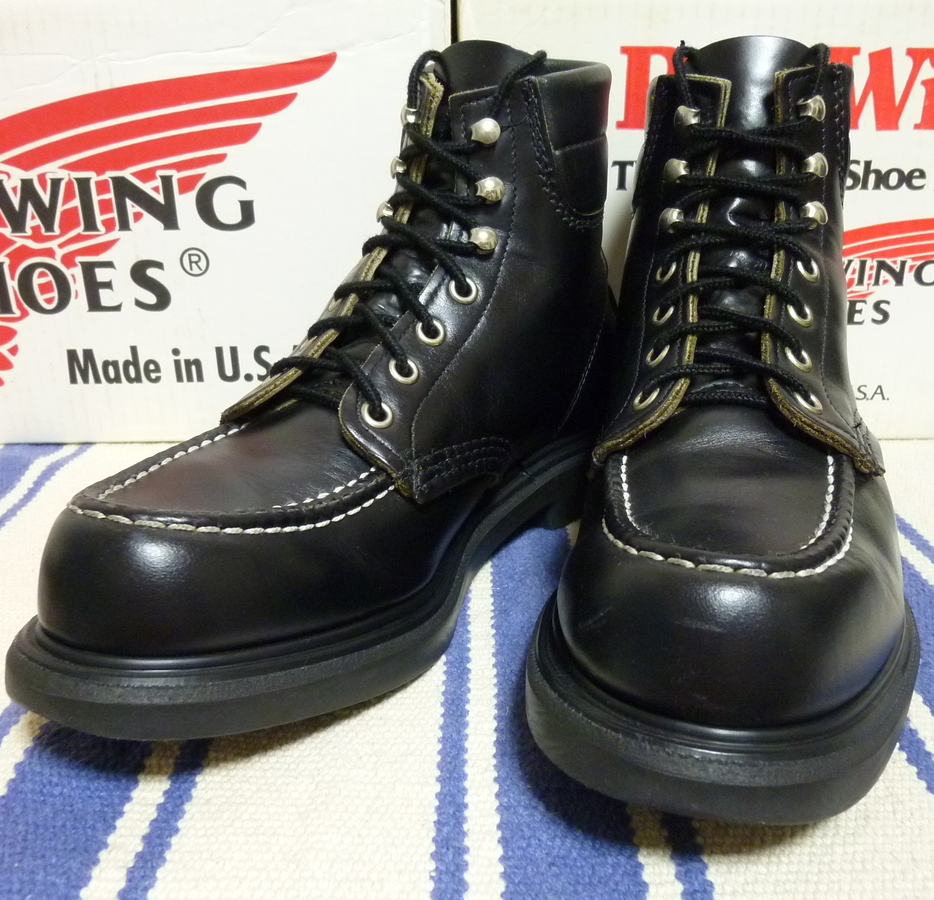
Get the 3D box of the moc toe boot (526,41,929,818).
[{"bbox_3d":[0.097,-0.043,0.311,0.114,0.200,0.298,5,23,12],"label":"moc toe boot"}]

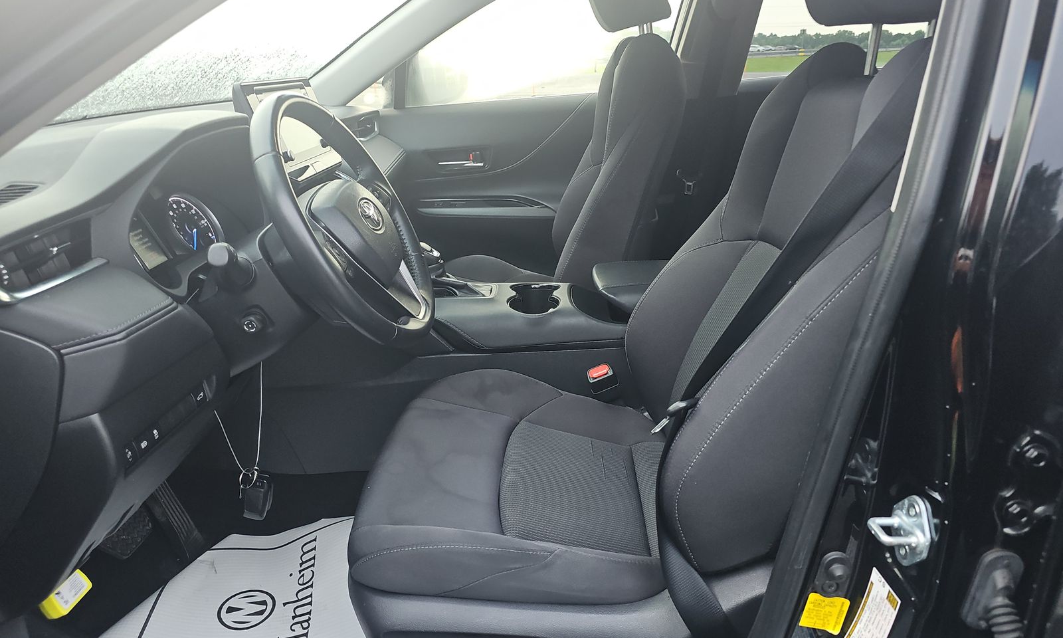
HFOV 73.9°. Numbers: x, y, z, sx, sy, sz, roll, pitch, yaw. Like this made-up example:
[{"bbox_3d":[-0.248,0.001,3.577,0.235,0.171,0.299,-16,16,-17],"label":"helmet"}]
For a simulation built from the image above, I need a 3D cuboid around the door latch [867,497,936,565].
[{"bbox_3d":[0.303,0.174,0.586,0.040,0.063,0.043,-1,18,-4],"label":"door latch"}]

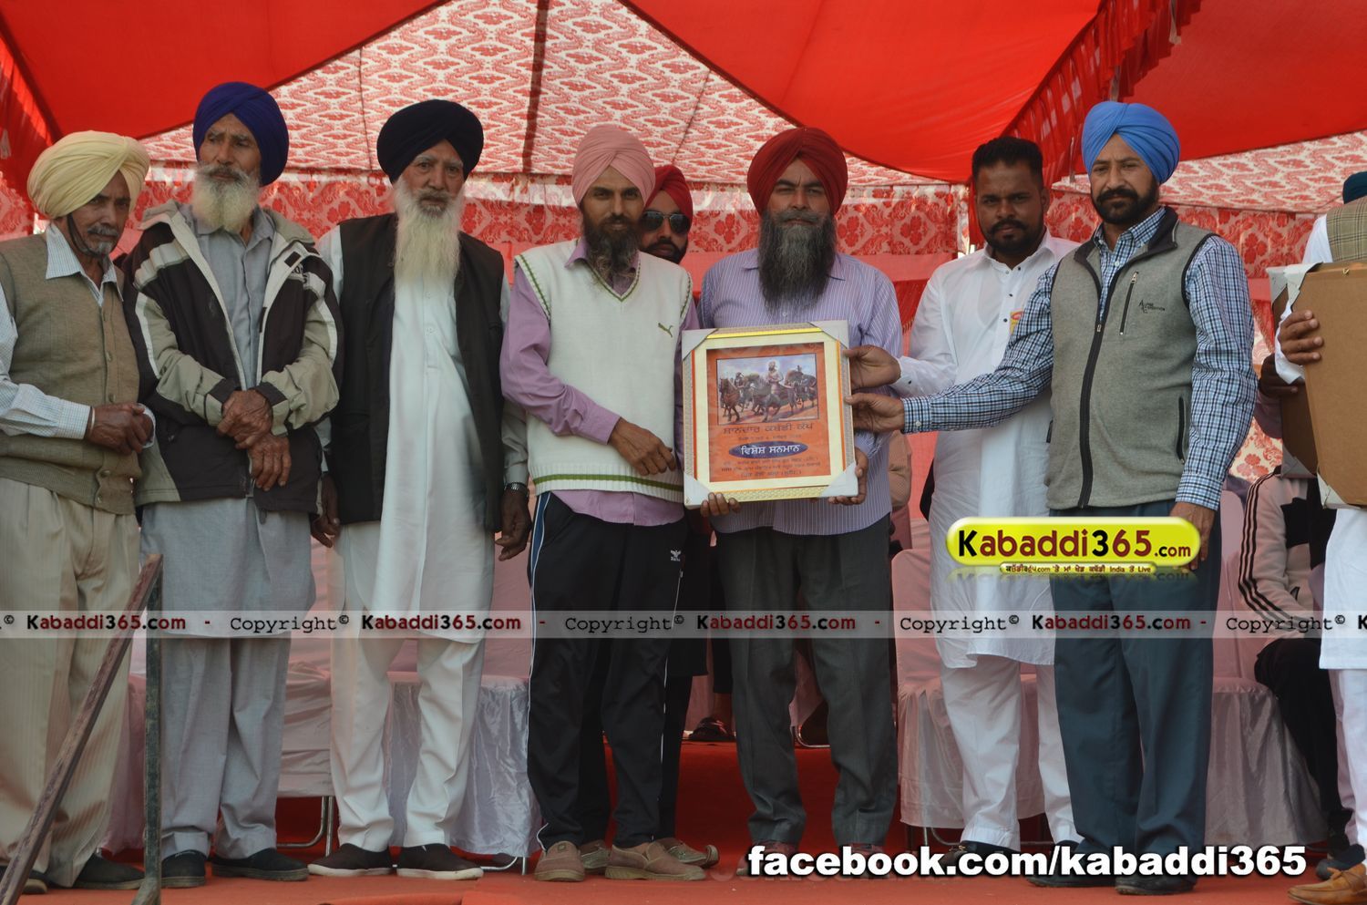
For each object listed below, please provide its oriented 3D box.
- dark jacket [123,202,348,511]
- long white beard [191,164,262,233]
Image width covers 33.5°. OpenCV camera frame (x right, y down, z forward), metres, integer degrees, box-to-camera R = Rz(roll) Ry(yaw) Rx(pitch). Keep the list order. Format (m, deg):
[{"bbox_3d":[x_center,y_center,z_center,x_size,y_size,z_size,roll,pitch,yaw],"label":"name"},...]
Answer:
[{"bbox_3d":[-1.017,-0.214,5.120,0.500,0.700,0.320,0,-2,-8],"label":"dark jacket"},{"bbox_3d":[-1.003,-0.555,4.980,0.147,0.155,0.120,0,-2,11],"label":"long white beard"}]

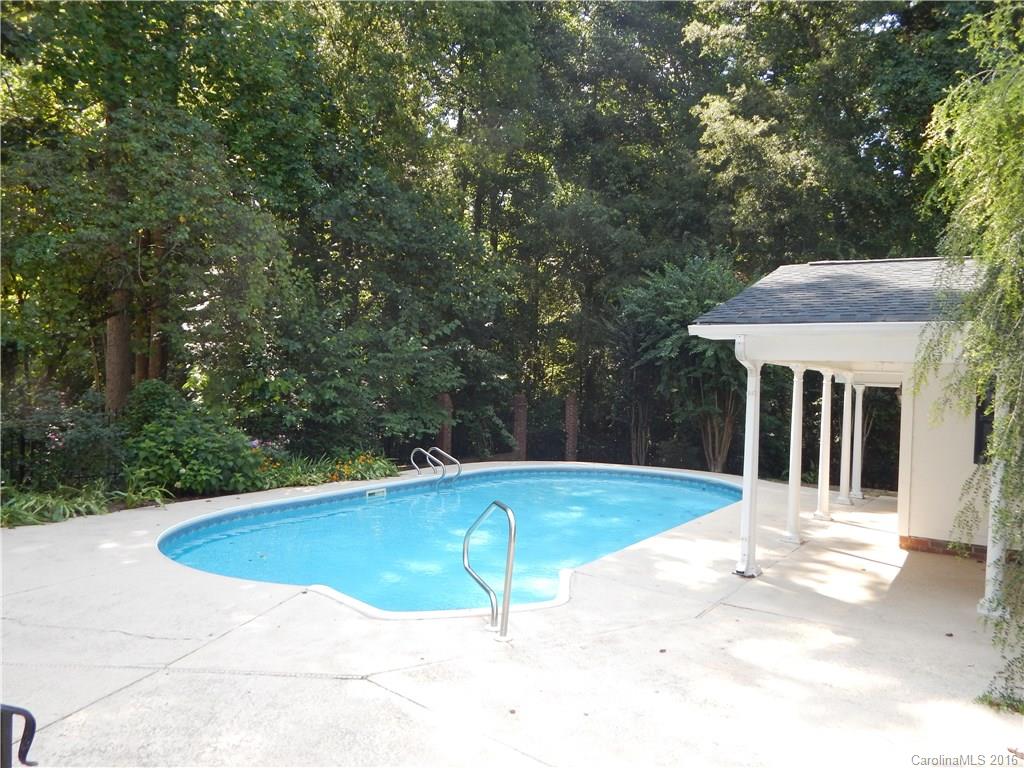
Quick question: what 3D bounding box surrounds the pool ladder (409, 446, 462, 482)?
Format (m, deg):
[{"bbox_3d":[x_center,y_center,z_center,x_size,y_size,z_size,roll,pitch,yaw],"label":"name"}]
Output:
[{"bbox_3d":[-1.393,1.521,13.518,0.870,0.700,0.490,2,0,38],"label":"pool ladder"}]

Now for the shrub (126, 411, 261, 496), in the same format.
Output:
[{"bbox_3d":[-4.835,0.994,11.149,1.650,1.160,1.900,2,0,33],"label":"shrub"}]

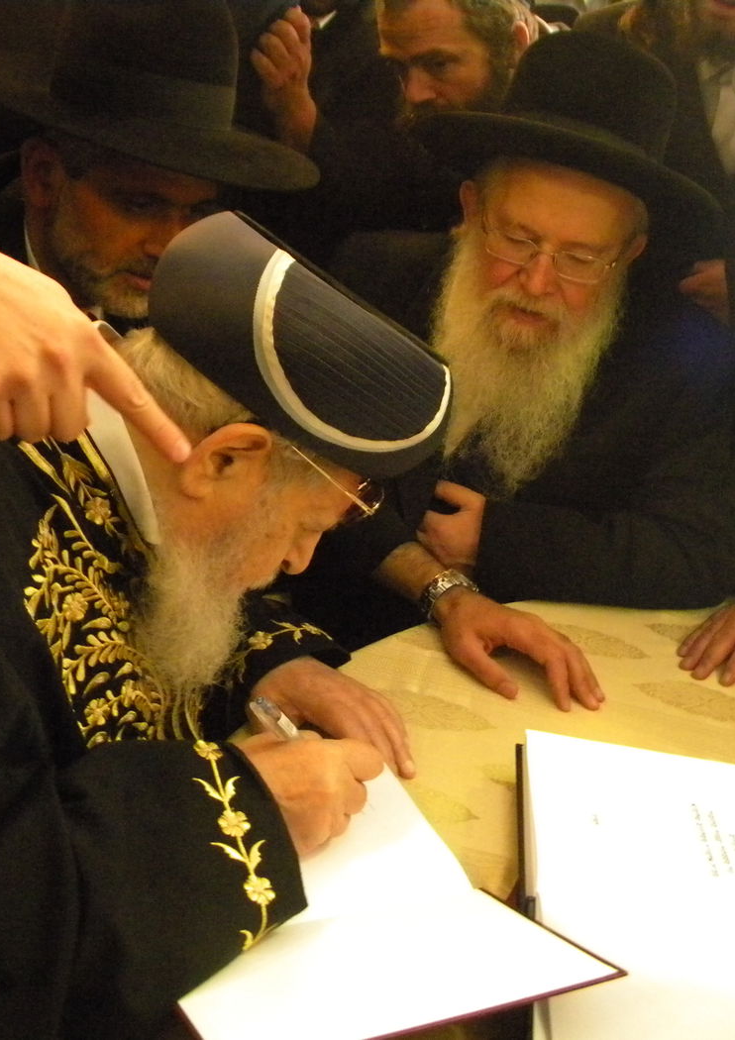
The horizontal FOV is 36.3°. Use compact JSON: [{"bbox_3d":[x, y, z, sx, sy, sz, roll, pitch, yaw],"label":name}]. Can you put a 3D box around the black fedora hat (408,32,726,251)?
[{"bbox_3d":[0.222,-0.415,1.145,0.325,0.140,0.355,17,5,4],"label":"black fedora hat"}]

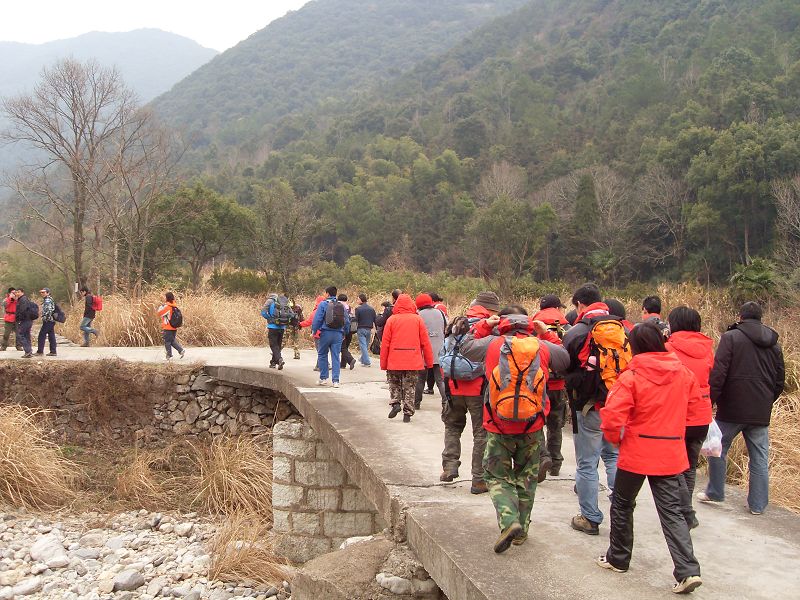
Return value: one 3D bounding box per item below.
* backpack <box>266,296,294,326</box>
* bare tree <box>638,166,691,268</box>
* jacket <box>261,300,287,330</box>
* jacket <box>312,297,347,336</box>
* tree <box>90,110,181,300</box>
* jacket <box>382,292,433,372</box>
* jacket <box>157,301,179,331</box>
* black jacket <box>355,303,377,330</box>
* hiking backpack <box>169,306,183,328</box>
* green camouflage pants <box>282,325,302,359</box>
[{"bbox_3d":[-2.418,0.237,17.600,0.400,0.630,0.320,-1,1,-37],"label":"backpack"},{"bbox_3d":[20.803,-6.307,67.000,4.540,8.310,4.310,0,1,0],"label":"bare tree"},{"bbox_3d":[-2.609,0.303,17.850,0.560,0.670,0.420,-1,1,-37],"label":"jacket"},{"bbox_3d":[-1.214,0.283,15.150,0.620,0.680,0.360,0,1,-24],"label":"jacket"},{"bbox_3d":[-10.208,-3.338,33.000,3.630,7.640,3.450,0,1,0],"label":"tree"},{"bbox_3d":[0.100,0.431,11.350,0.700,1.000,0.420,0,1,-6],"label":"jacket"},{"bbox_3d":[-5.742,0.395,21.100,0.420,0.720,0.480,0,1,26],"label":"jacket"},{"bbox_3d":[-0.763,0.370,19.200,0.480,0.630,0.340,0,1,-25],"label":"black jacket"},{"bbox_3d":[-5.484,0.417,20.980,0.230,0.530,0.310,0,1,26],"label":"hiking backpack"},{"bbox_3d":[-2.702,1.029,21.200,0.480,0.900,0.380,1,1,37],"label":"green camouflage pants"}]

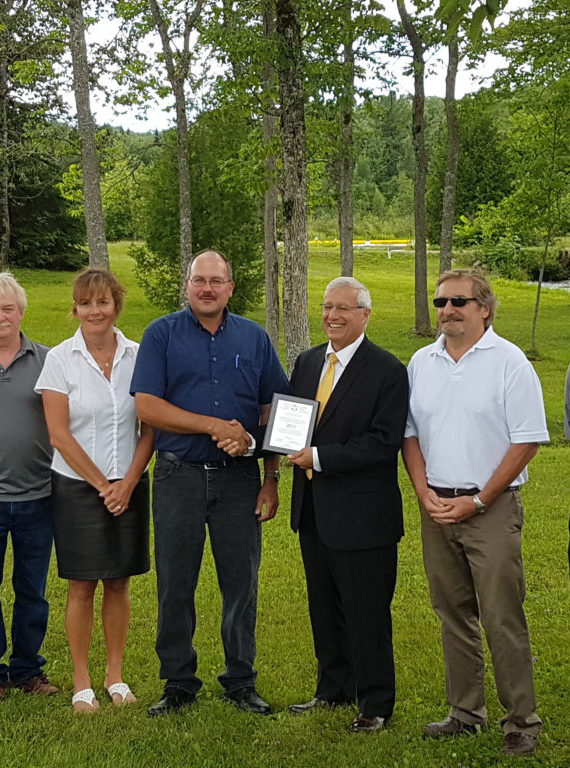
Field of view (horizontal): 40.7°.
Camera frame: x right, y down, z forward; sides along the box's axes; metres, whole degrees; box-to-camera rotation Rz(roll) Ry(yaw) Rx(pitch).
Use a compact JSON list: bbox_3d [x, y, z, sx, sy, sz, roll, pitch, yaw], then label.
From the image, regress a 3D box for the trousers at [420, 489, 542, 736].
[{"bbox_3d":[0.711,0.829,2.826,0.410,0.960,0.320,4,9,30],"label":"trousers"}]

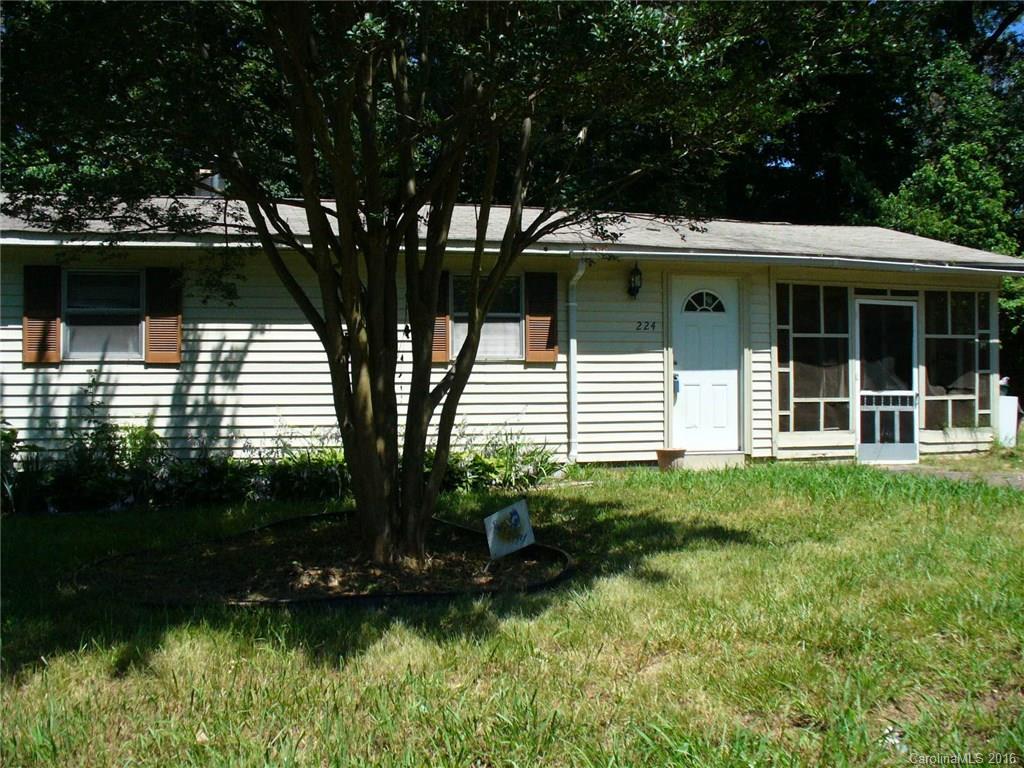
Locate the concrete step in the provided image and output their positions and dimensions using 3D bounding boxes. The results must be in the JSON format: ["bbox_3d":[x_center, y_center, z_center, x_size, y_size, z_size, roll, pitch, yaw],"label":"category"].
[{"bbox_3d":[2.210,0.906,12.630,0.920,0.210,0.300,0,1,-15],"label":"concrete step"}]

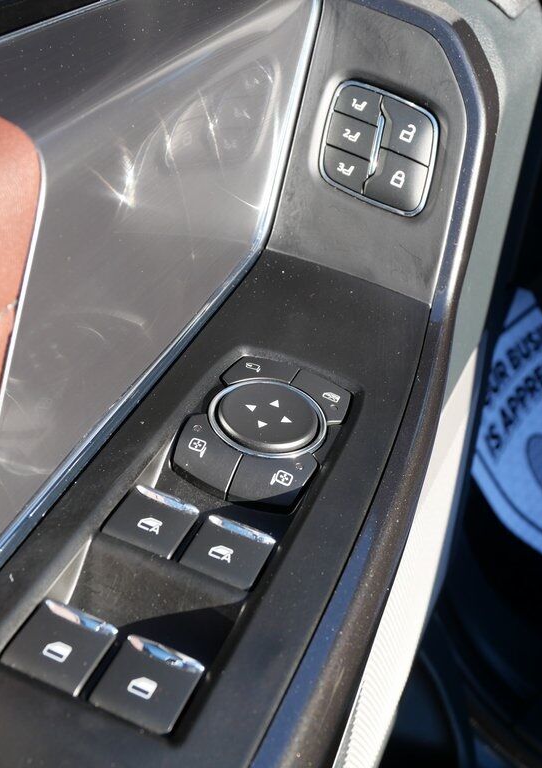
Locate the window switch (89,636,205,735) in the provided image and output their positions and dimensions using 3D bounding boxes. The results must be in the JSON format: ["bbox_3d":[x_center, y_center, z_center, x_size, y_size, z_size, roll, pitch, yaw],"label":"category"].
[{"bbox_3d":[-0.030,0.073,0.226,0.021,0.006,0.019,20,38,12],"label":"window switch"}]

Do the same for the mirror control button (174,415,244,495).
[{"bbox_3d":[-0.020,0.022,0.295,0.024,0.005,0.029,20,38,12],"label":"mirror control button"}]

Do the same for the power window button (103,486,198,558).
[{"bbox_3d":[-0.034,0.040,0.267,0.021,0.006,0.019,20,38,12],"label":"power window button"}]

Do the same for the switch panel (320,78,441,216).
[{"bbox_3d":[0.043,-0.092,0.373,0.046,0.043,0.006,18,14,14],"label":"switch panel"}]

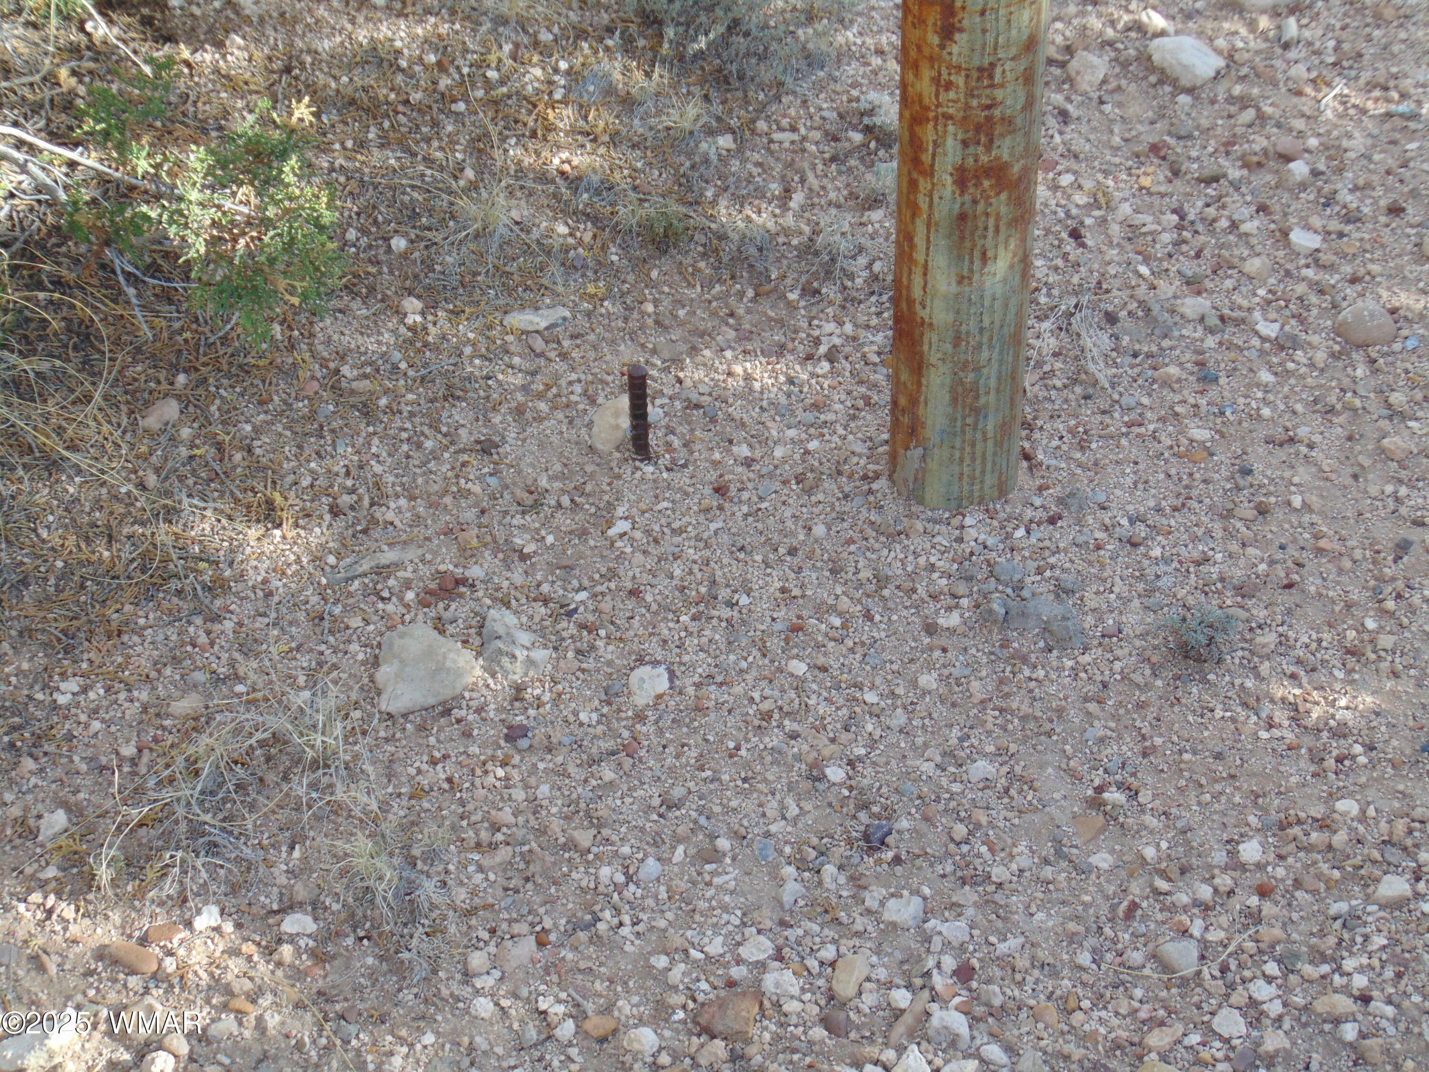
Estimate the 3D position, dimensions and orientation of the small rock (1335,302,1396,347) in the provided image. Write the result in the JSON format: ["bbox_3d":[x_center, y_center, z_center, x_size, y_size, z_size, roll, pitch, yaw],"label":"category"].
[{"bbox_3d":[0.591,-0.193,2.665,0.054,0.031,0.059,-1,45,1],"label":"small rock"}]

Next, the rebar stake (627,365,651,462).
[{"bbox_3d":[-0.065,-0.105,2.506,0.016,0.092,0.016,-2,40,0],"label":"rebar stake"}]

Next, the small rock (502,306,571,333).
[{"bbox_3d":[-0.163,-0.198,2.692,0.062,0.017,0.026,-5,41,-4],"label":"small rock"}]

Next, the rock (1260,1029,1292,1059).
[{"bbox_3d":[0.388,0.354,2.046,0.025,0.010,0.017,-18,44,-19],"label":"rock"}]

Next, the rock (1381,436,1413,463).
[{"bbox_3d":[0.584,-0.074,2.508,0.029,0.017,0.031,-2,40,0],"label":"rock"}]

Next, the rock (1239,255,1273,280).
[{"bbox_3d":[0.505,-0.250,2.732,0.031,0.019,0.031,-2,40,0],"label":"rock"}]

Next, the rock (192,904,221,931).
[{"bbox_3d":[-0.364,0.275,2.106,0.021,0.014,0.024,-2,40,0],"label":"rock"}]

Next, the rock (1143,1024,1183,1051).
[{"bbox_3d":[0.319,0.355,2.078,0.033,0.011,0.016,-25,49,-22],"label":"rock"}]

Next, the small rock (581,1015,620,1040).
[{"bbox_3d":[-0.082,0.351,2.096,0.025,0.012,0.019,-1,45,1],"label":"small rock"}]

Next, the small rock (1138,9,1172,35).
[{"bbox_3d":[0.460,-0.538,3.064,0.035,0.020,0.033,1,41,3],"label":"small rock"}]

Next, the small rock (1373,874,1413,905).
[{"bbox_3d":[0.500,0.262,2.172,0.031,0.017,0.025,-1,45,1],"label":"small rock"}]

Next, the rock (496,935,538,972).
[{"bbox_3d":[-0.143,0.301,2.120,0.029,0.012,0.025,-3,41,-1],"label":"rock"}]

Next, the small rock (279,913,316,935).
[{"bbox_3d":[-0.303,0.284,2.146,0.027,0.010,0.014,-2,41,0],"label":"small rock"}]

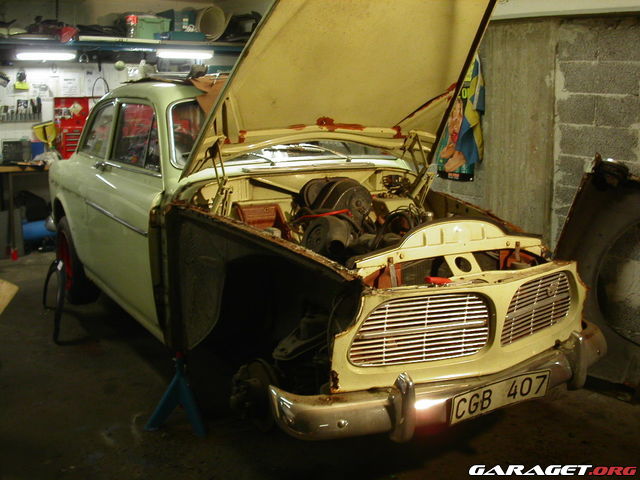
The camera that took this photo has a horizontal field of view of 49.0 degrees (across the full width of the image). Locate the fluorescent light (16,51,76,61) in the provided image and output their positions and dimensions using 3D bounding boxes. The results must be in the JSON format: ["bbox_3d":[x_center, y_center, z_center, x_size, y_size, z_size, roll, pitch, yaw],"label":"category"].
[{"bbox_3d":[-2.686,-1.812,6.900,0.570,0.090,0.100,-3,14,-15],"label":"fluorescent light"}]

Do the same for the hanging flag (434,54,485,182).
[{"bbox_3d":[1.019,-0.898,5.150,0.080,0.910,0.410,-9,17,-36],"label":"hanging flag"}]

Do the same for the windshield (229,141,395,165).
[{"bbox_3d":[-0.175,-0.569,3.645,1.270,0.470,0.240,-5,-29,-31],"label":"windshield"}]

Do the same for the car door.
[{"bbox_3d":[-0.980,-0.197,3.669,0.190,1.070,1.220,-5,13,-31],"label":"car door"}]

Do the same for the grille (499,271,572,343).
[{"bbox_3d":[0.831,0.255,2.678,0.520,0.235,0.060,-9,15,-43],"label":"grille"}]

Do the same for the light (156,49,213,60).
[{"bbox_3d":[-1.389,-1.901,7.200,0.570,0.100,0.100,-3,14,-15],"label":"light"}]

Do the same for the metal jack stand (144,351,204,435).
[{"bbox_3d":[-0.661,0.685,3.245,0.280,0.350,0.250,-2,14,-11],"label":"metal jack stand"}]

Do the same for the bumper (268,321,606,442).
[{"bbox_3d":[0.569,0.484,2.582,1.580,0.240,0.330,-5,13,-31],"label":"bumper"}]

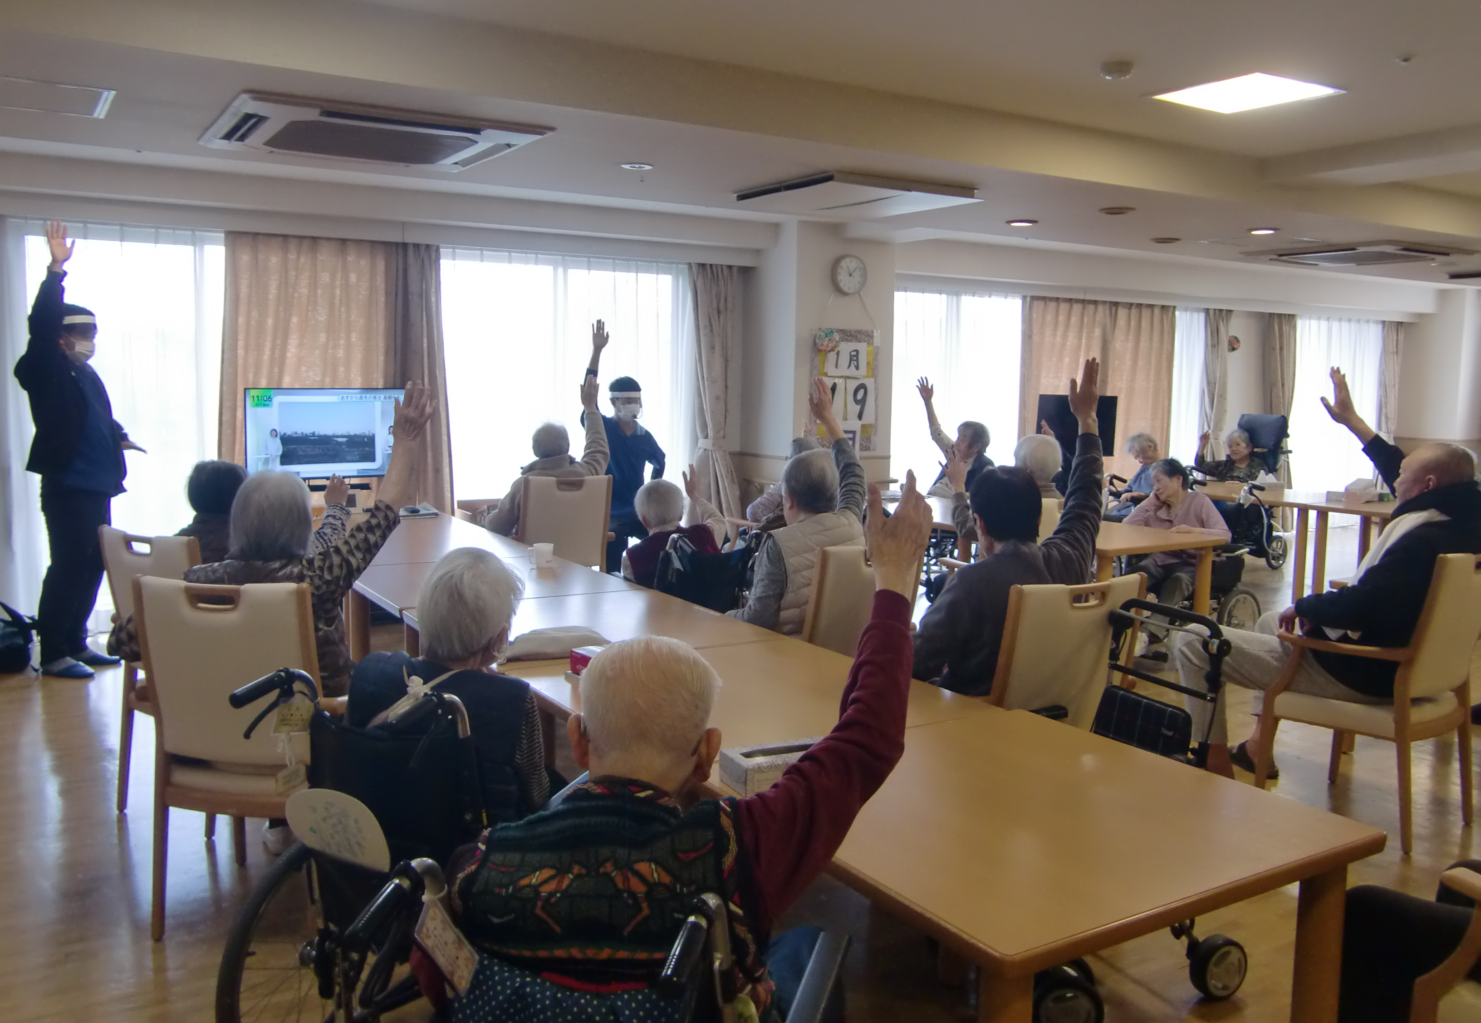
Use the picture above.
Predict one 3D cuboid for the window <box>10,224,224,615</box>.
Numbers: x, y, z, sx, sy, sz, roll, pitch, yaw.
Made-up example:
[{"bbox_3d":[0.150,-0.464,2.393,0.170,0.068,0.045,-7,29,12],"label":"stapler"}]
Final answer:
[{"bbox_3d":[-3.415,-0.477,6.604,1.040,2.160,0.100,-3,8,-32],"label":"window"}]

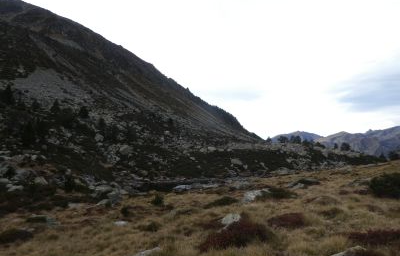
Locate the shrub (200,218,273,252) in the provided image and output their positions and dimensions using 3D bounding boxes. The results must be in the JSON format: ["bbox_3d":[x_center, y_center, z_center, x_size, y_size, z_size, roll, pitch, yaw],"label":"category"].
[{"bbox_3d":[0.680,1.970,5.200,1.350,0.470,1.000,0,-3,0],"label":"shrub"}]

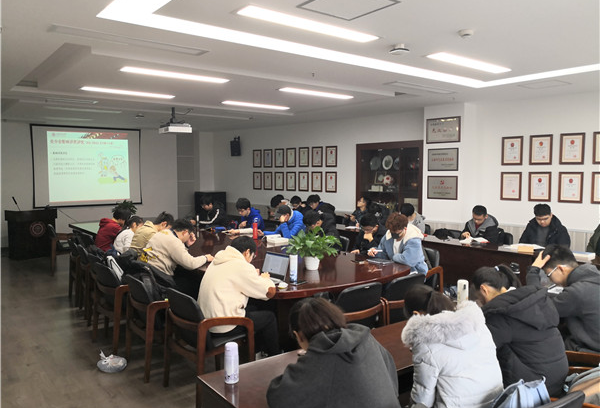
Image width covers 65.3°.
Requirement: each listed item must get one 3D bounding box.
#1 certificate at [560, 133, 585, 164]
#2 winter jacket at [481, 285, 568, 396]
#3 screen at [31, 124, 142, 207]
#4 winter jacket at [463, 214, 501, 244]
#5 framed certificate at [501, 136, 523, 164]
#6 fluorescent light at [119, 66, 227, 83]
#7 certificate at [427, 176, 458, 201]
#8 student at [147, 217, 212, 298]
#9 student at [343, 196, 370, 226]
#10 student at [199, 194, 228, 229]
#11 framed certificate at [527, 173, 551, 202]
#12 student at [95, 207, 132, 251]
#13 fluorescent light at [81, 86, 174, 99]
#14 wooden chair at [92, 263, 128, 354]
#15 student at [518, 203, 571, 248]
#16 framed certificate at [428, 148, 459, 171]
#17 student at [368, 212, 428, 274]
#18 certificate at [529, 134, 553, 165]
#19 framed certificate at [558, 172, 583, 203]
[{"bbox_3d":[3.491,-0.701,5.992,0.025,0.402,0.293,-4,6,-43],"label":"certificate"},{"bbox_3d":[1.216,0.750,2.570,0.500,0.600,0.480,-4,6,-40],"label":"winter jacket"},{"bbox_3d":[-4.406,-0.778,9.853,2.147,1.638,0.050,-4,5,-38],"label":"screen"},{"bbox_3d":[2.562,0.414,6.603,0.430,0.610,0.510,-4,5,-38],"label":"winter jacket"},{"bbox_3d":[2.984,-0.741,6.567,0.025,0.402,0.293,-4,6,-43],"label":"framed certificate"},{"bbox_3d":[-1.331,-1.428,5.115,1.200,0.080,0.200,-4,5,-38],"label":"fluorescent light"},{"bbox_3d":[2.167,-0.240,7.091,0.030,0.350,0.500,-4,6,-43],"label":"certificate"},{"bbox_3d":[-1.222,0.750,4.734,0.850,1.200,0.550,-4,5,-38],"label":"student"},{"bbox_3d":[1.001,0.508,7.974,0.750,1.280,0.550,-2,5,-30],"label":"student"},{"bbox_3d":[-1.679,0.486,8.554,0.780,1.250,0.550,-4,5,-41],"label":"student"},{"bbox_3d":[3.371,-0.237,6.586,0.030,0.411,0.309,-4,5,-38],"label":"framed certificate"},{"bbox_3d":[-2.419,0.667,6.462,0.800,1.180,0.520,-3,5,-38],"label":"student"},{"bbox_3d":[-2.316,-1.536,6.401,1.240,0.060,0.300,-2,4,-32],"label":"fluorescent light"},{"bbox_3d":[-1.719,0.978,4.649,0.560,0.810,0.570,4,6,44],"label":"wooden chair"},{"bbox_3d":[2.876,0.631,5.580,0.820,1.270,0.600,-4,6,-44],"label":"student"},{"bbox_3d":[2.261,-0.694,7.420,0.030,0.351,0.557,-4,5,-38],"label":"framed certificate"},{"bbox_3d":[0.985,0.686,4.600,0.720,1.220,0.540,-4,6,-40],"label":"student"},{"bbox_3d":[3.610,-0.804,7.005,0.317,0.438,0.025,4,6,44],"label":"certificate"},{"bbox_3d":[3.623,-0.215,6.269,0.030,0.408,0.306,-4,5,-38],"label":"framed certificate"}]

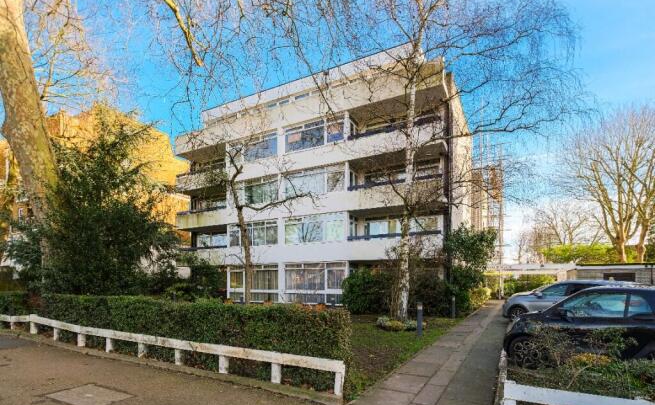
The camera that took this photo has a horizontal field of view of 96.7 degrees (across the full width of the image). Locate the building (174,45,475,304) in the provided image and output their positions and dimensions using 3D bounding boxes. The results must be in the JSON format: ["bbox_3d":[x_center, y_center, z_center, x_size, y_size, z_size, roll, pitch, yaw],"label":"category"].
[{"bbox_3d":[-0.900,-0.500,21.400,19.500,13.700,9.000,-5,-11,29],"label":"building"}]

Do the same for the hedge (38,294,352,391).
[{"bbox_3d":[-3.600,2.650,6.350,8.300,1.100,0.700,-4,-11,23],"label":"hedge"}]

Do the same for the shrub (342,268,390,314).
[{"bbox_3d":[1.730,3.950,12.900,2.100,1.900,1.900,-5,-11,27],"label":"shrub"}]

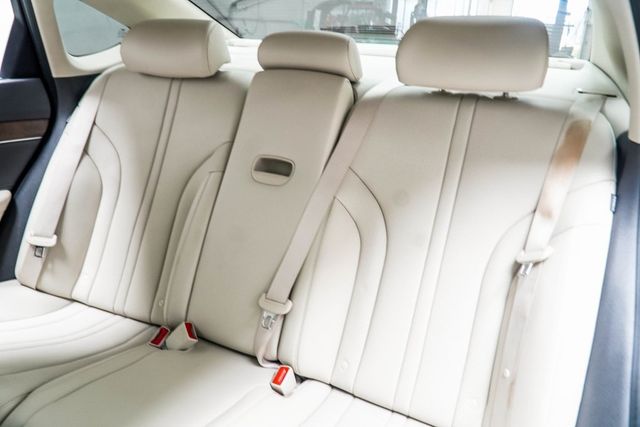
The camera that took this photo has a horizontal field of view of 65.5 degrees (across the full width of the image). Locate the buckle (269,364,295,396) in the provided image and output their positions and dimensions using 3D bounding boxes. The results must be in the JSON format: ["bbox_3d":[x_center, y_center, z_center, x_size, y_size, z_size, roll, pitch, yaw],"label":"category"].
[{"bbox_3d":[-0.074,0.345,1.016,0.023,0.059,0.041,12,48,26],"label":"buckle"}]

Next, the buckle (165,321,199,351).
[{"bbox_3d":[-0.306,0.280,1.108,0.025,0.063,0.043,28,26,-52],"label":"buckle"}]

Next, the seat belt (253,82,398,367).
[{"bbox_3d":[0.008,0.016,1.006,0.086,0.626,0.061,24,-3,24],"label":"seat belt"}]

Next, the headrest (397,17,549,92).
[{"bbox_3d":[0.287,-0.304,0.949,0.275,0.136,0.121,10,23,24],"label":"headrest"}]

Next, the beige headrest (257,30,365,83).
[{"bbox_3d":[-0.022,-0.347,1.101,0.217,0.096,0.101,10,23,24],"label":"beige headrest"}]

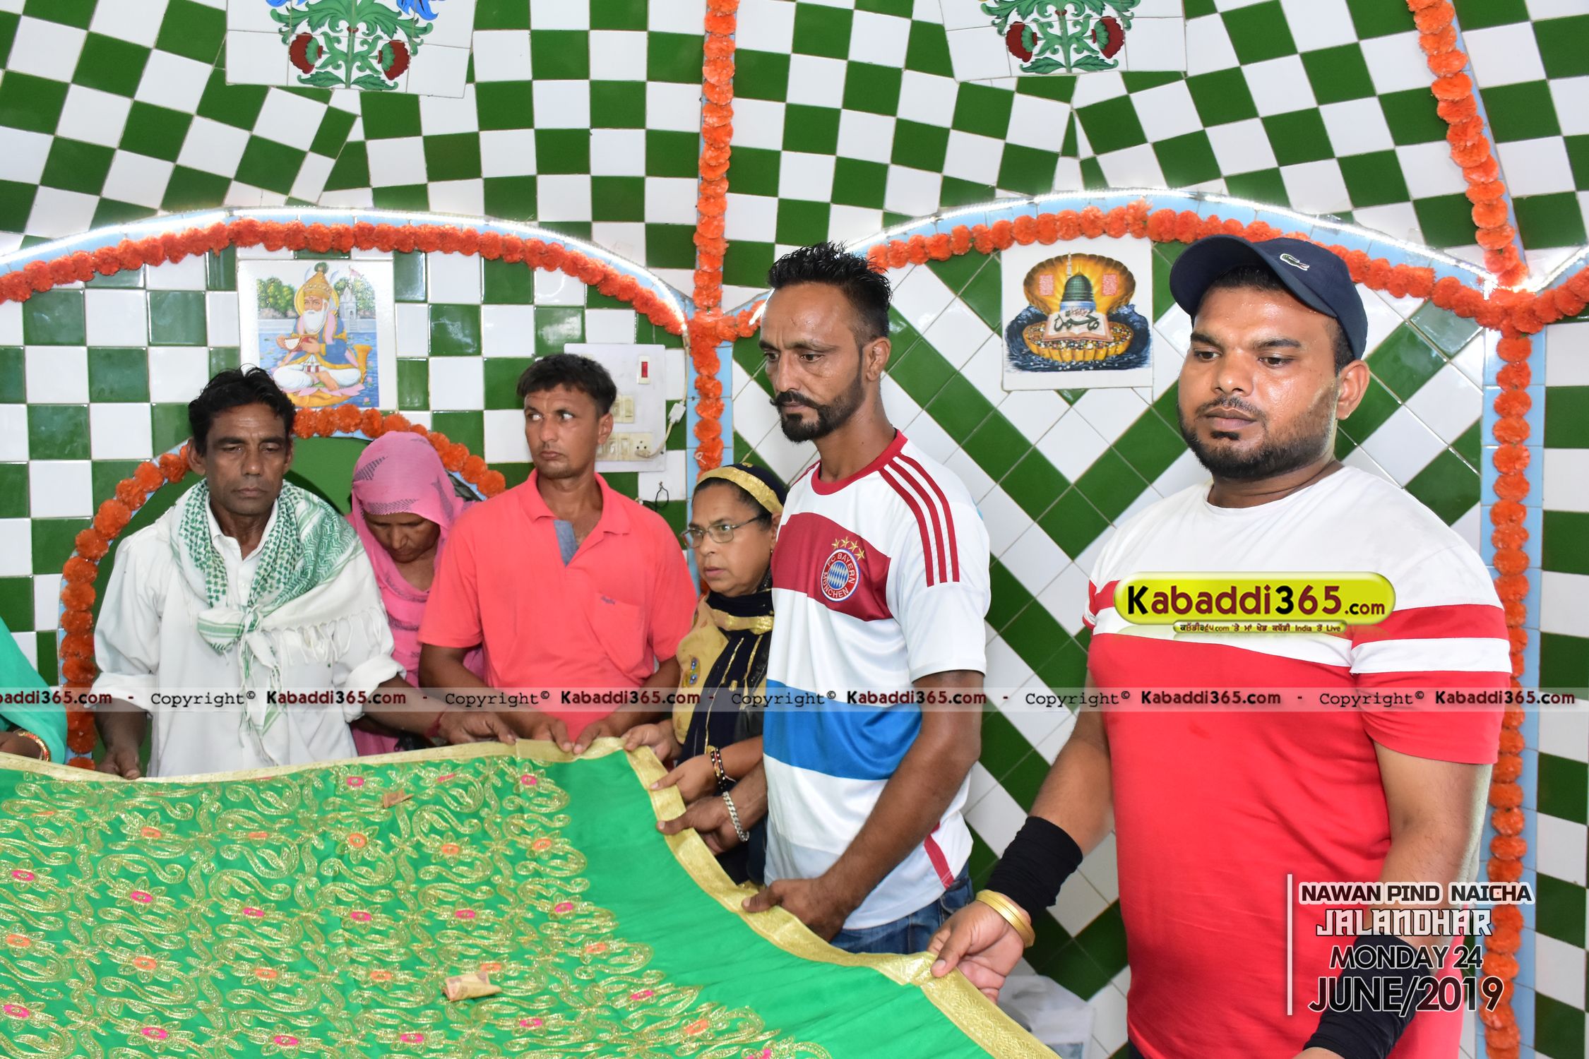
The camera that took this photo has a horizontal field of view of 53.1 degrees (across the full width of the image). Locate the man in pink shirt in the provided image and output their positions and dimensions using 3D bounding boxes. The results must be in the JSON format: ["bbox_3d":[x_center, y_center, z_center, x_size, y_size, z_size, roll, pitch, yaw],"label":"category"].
[{"bbox_3d":[-0.425,0.507,2.977,0.510,1.660,0.430,-1,4,-7],"label":"man in pink shirt"}]

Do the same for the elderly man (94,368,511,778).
[{"bbox_3d":[-0.791,0.553,2.634,0.635,1.630,0.430,-2,4,-16],"label":"elderly man"}]

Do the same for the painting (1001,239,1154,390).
[{"bbox_3d":[0.564,-0.430,3.160,0.300,0.300,0.020,2,5,22],"label":"painting"}]

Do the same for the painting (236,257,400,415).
[{"bbox_3d":[-0.957,-0.390,3.198,0.300,0.300,0.020,-2,5,-20],"label":"painting"}]

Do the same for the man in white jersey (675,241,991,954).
[{"bbox_3d":[0.054,0.484,2.260,0.430,1.760,0.475,-3,4,-35],"label":"man in white jersey"}]

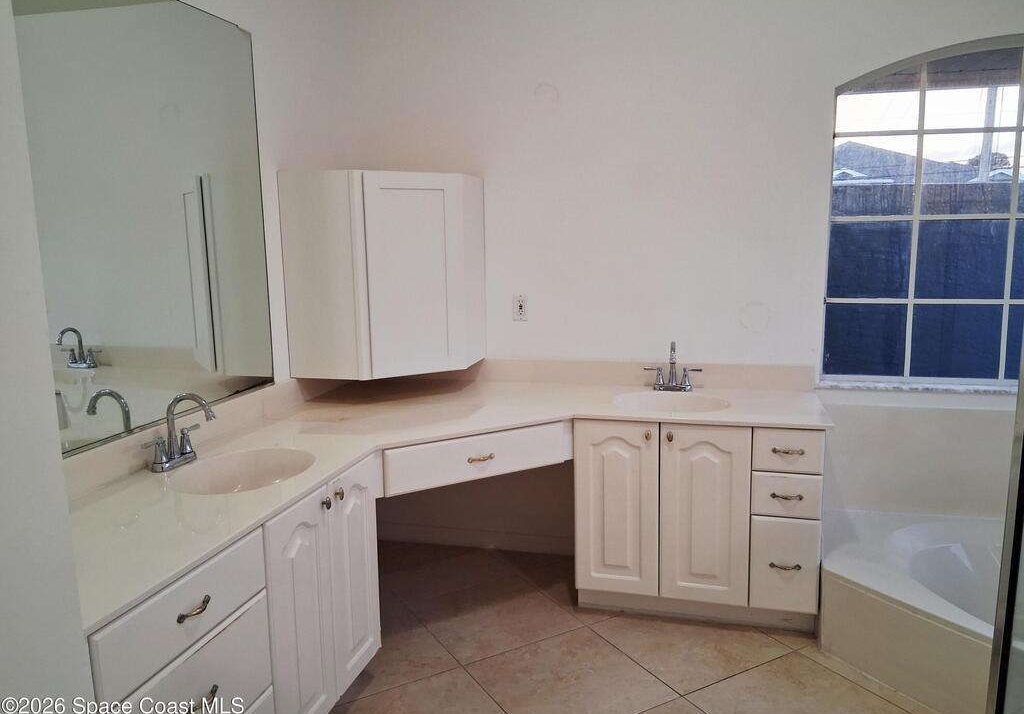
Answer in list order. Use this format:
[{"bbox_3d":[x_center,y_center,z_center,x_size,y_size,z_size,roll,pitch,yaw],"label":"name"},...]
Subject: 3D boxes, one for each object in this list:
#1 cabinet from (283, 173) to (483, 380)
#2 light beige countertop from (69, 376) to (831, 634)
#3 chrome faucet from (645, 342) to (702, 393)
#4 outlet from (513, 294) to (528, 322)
[{"bbox_3d":[-0.544,-0.349,3.201,0.862,0.770,0.638,-6,10,-29],"label":"cabinet"},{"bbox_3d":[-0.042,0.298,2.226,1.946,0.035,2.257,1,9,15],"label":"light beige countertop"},{"bbox_3d":[0.631,0.042,3.017,0.224,0.201,0.167,1,9,15],"label":"chrome faucet"},{"bbox_3d":[0.035,-0.212,3.303,0.071,0.118,0.010,1,9,15],"label":"outlet"}]

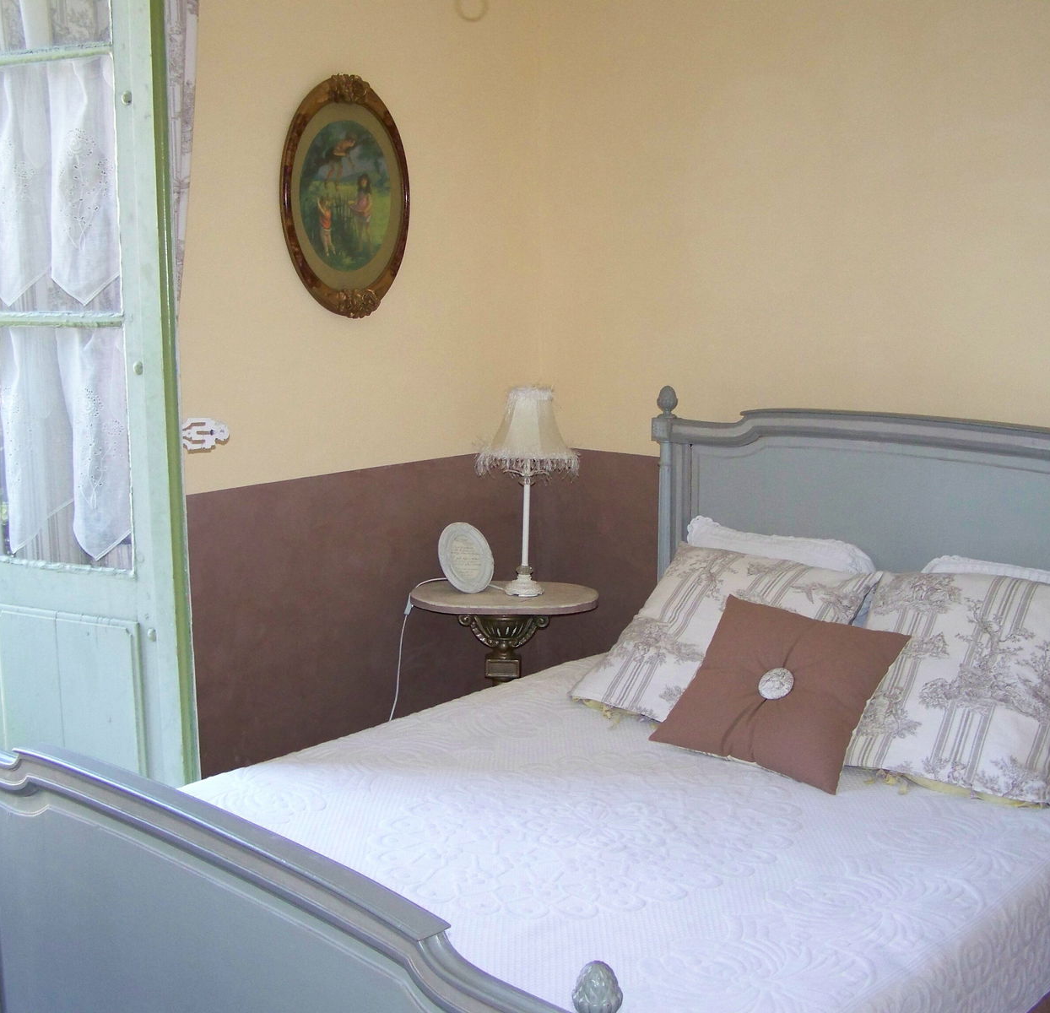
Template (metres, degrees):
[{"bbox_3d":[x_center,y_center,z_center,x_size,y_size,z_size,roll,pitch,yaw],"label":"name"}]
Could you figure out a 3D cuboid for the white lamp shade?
[{"bbox_3d":[0.009,-0.193,3.727,0.257,0.211,0.257,0,10,1],"label":"white lamp shade"}]

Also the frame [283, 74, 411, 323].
[{"bbox_3d":[-0.435,-0.765,3.655,0.045,0.594,0.413,9,13,43],"label":"frame"}]

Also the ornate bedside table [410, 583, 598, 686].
[{"bbox_3d":[-0.053,0.554,3.818,0.493,0.675,0.312,0,10,5],"label":"ornate bedside table"}]

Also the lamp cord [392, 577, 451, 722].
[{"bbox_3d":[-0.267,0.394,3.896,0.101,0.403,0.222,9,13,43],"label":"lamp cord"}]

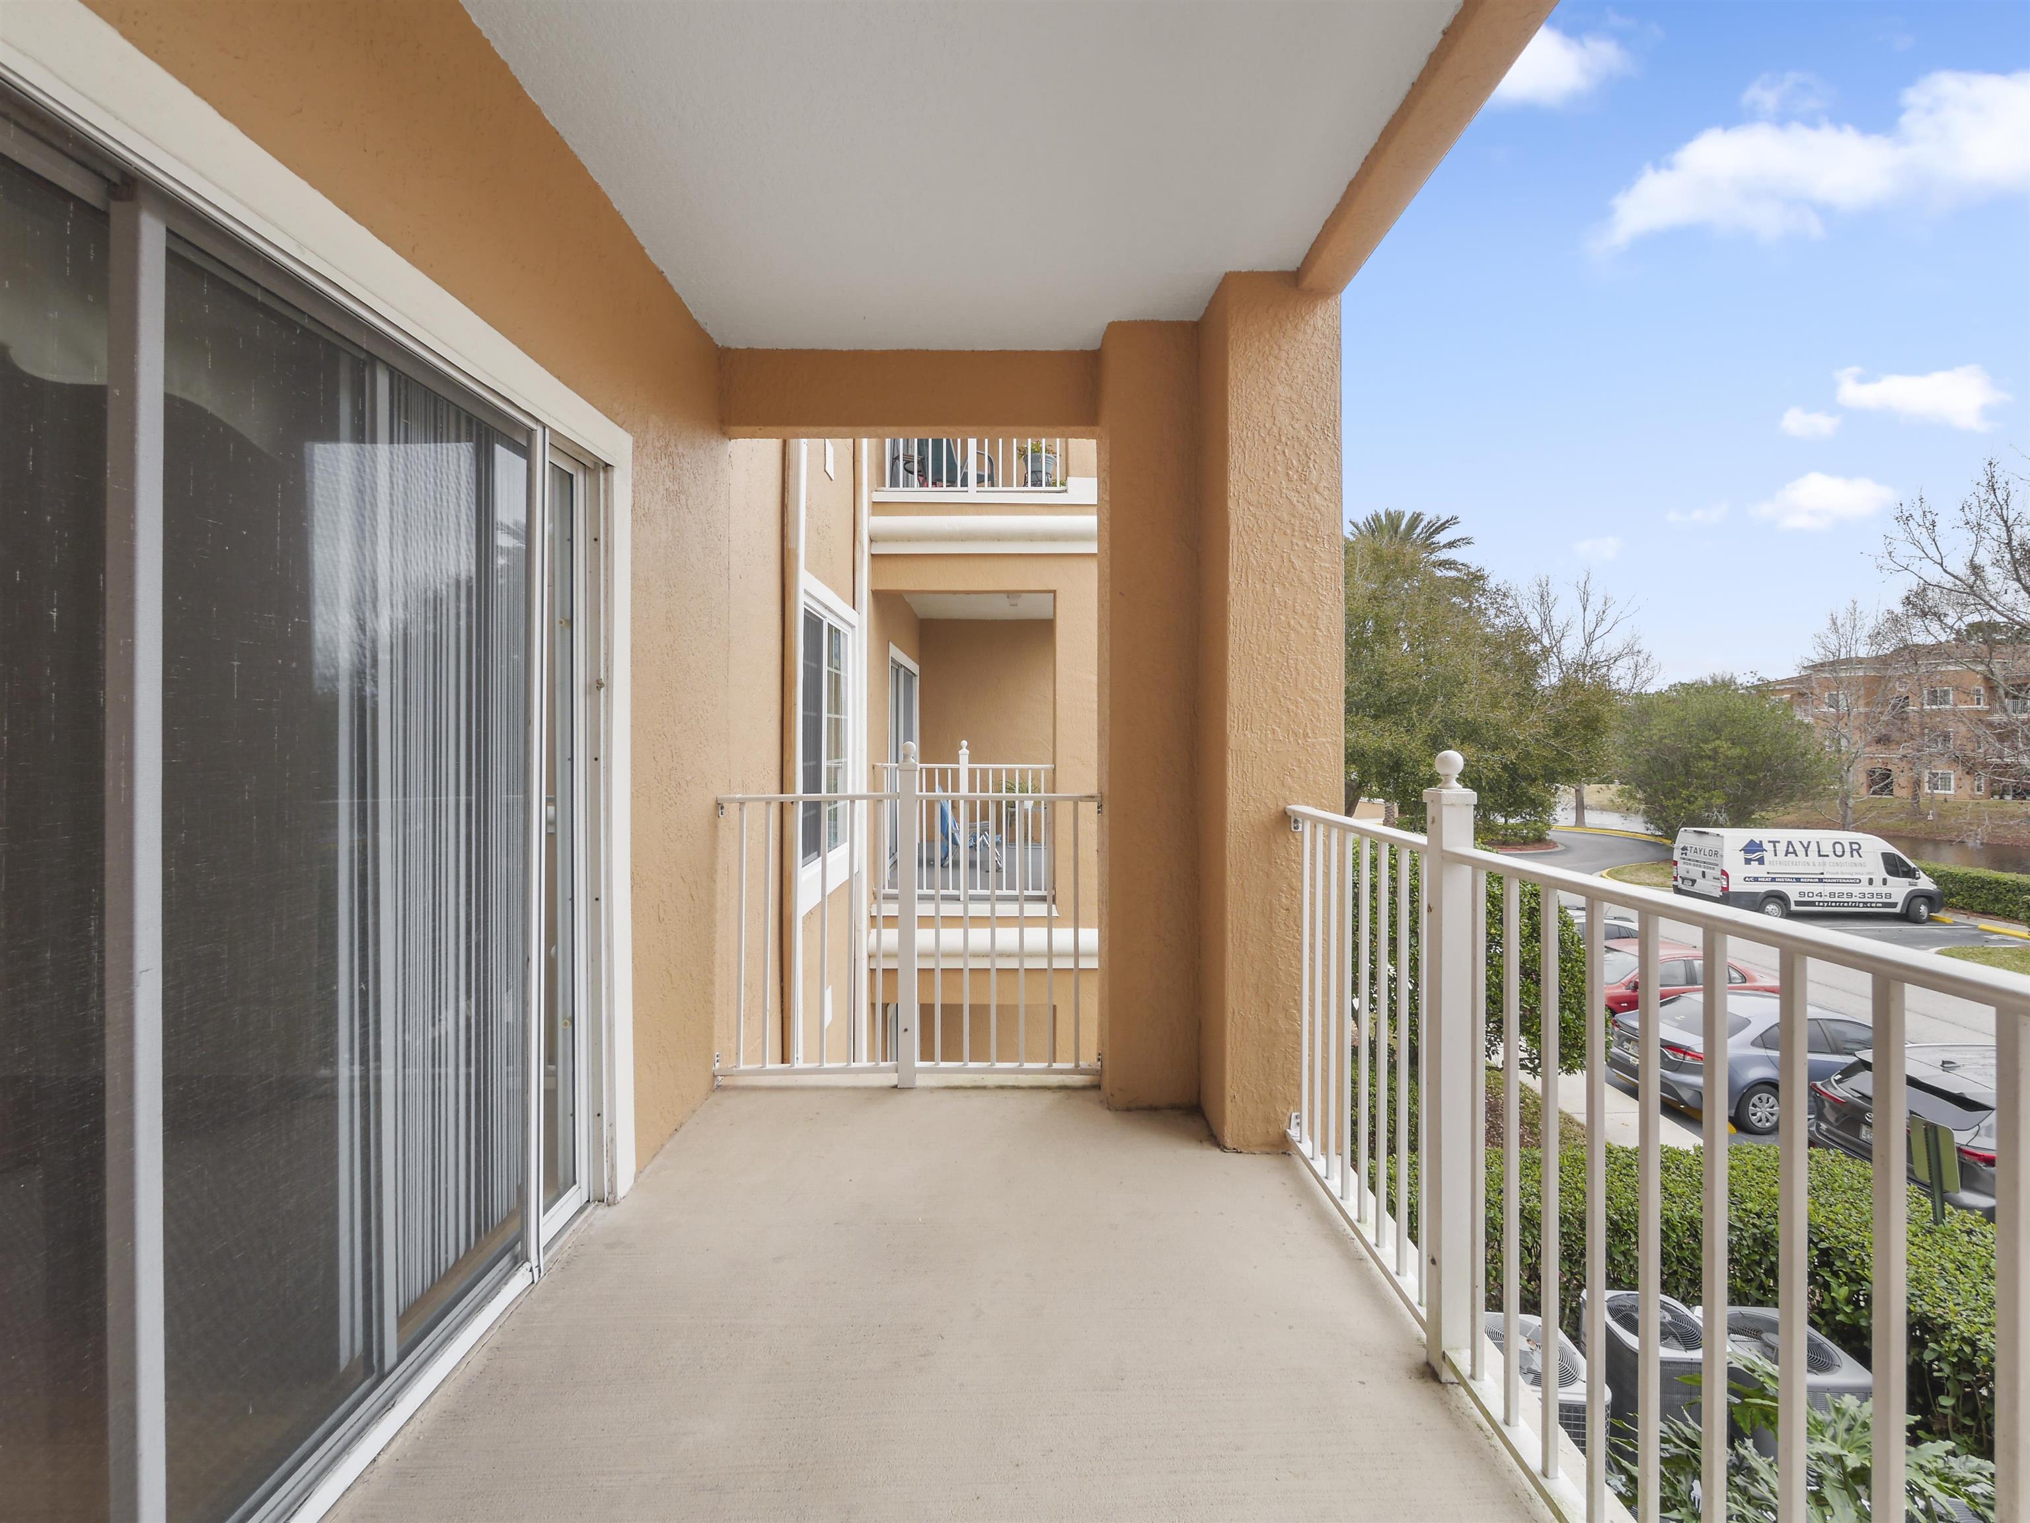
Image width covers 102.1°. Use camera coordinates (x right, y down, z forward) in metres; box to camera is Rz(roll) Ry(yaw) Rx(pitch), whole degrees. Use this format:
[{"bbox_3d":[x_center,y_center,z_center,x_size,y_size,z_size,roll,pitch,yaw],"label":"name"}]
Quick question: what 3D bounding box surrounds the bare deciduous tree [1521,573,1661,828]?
[{"bbox_3d":[33.400,-3.700,48.000,6.800,15.000,6.800,0,1,0],"label":"bare deciduous tree"}]

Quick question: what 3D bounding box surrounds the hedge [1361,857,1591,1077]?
[{"bbox_3d":[6.100,2.750,10.800,2.600,3.300,2.600,0,1,0],"label":"hedge"}]

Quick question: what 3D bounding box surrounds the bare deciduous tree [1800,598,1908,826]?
[{"bbox_3d":[34.000,-1.000,33.500,3.800,11.000,3.800,0,1,0],"label":"bare deciduous tree"}]

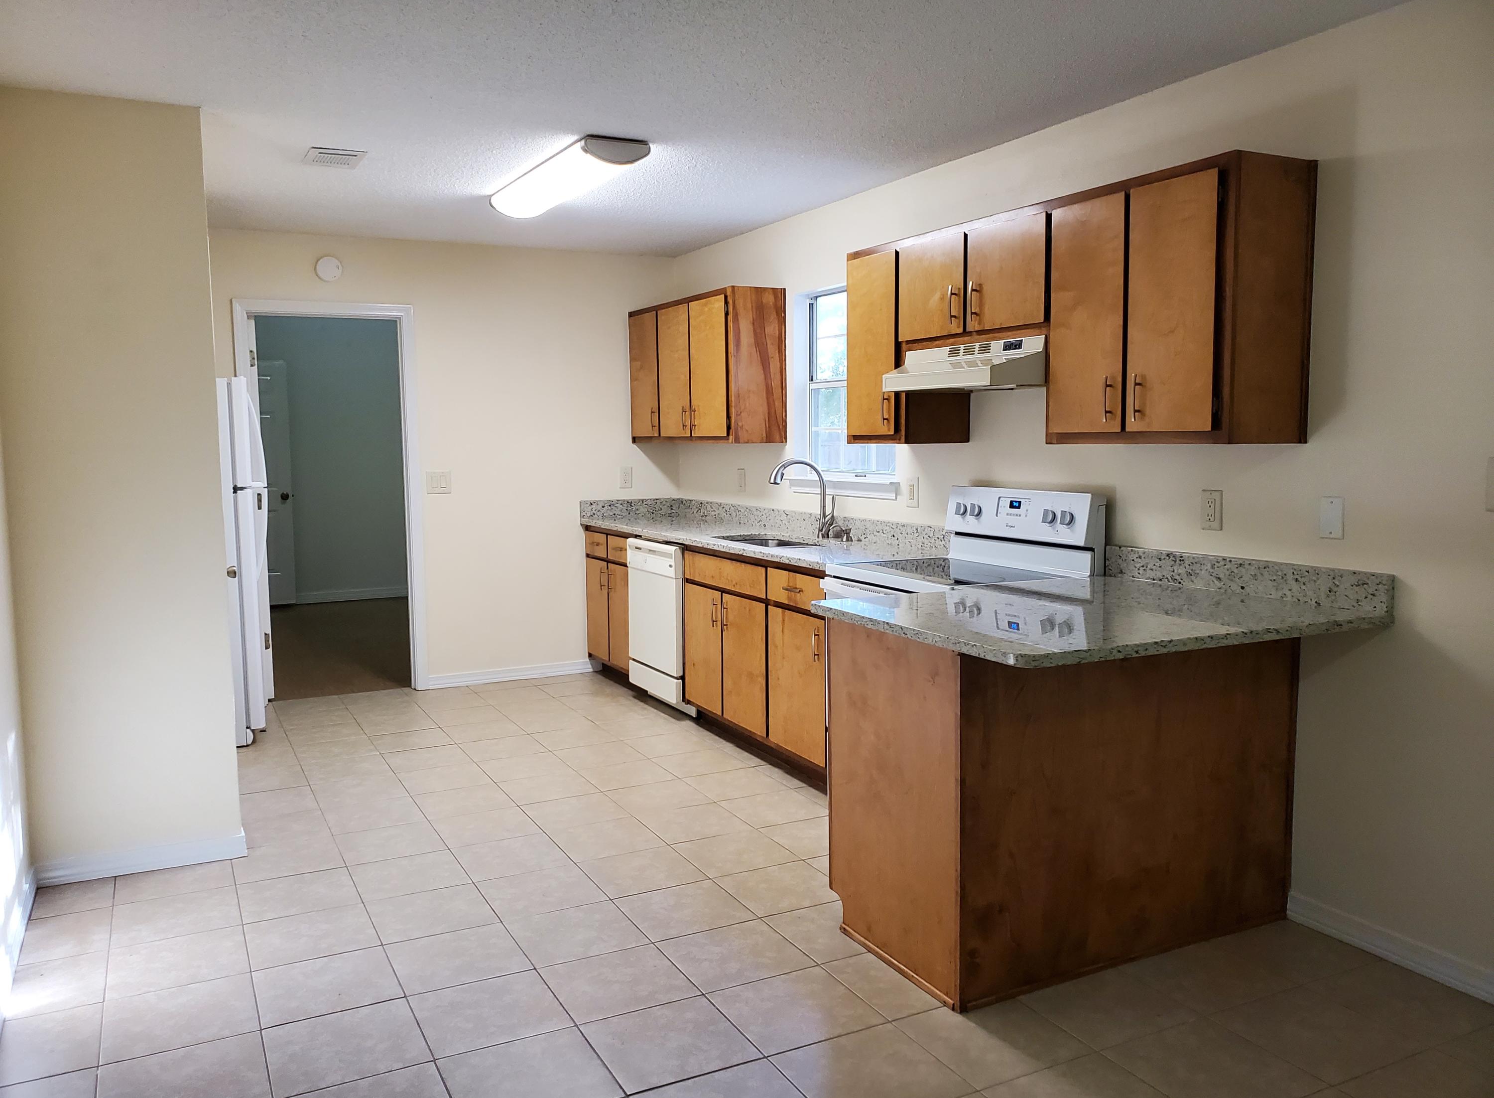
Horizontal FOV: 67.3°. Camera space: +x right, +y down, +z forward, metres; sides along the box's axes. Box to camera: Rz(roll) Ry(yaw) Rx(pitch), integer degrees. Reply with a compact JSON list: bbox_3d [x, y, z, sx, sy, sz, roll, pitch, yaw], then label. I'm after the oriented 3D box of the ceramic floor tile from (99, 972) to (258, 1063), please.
[{"bbox_3d":[-1.377,1.141,2.730,0.331,0.010,0.331,-3,6,-27],"label":"ceramic floor tile"}]

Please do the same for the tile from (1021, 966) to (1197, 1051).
[{"bbox_3d":[0.870,1.120,2.759,0.331,0.010,0.331,-3,6,-27],"label":"tile"}]

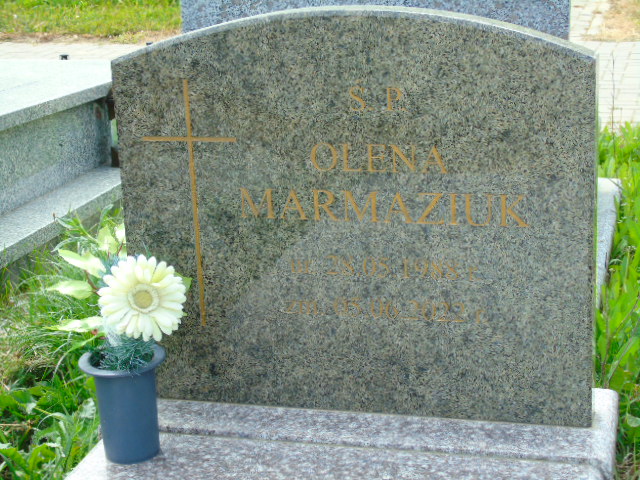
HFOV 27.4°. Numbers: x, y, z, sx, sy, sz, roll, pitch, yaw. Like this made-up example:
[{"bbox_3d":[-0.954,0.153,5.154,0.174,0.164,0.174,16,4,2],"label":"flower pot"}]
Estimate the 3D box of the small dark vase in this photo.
[{"bbox_3d":[-0.243,0.209,1.662,0.108,0.129,0.108,-6,16,-9],"label":"small dark vase"}]

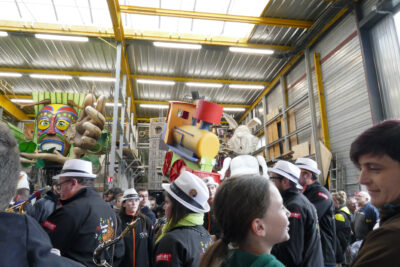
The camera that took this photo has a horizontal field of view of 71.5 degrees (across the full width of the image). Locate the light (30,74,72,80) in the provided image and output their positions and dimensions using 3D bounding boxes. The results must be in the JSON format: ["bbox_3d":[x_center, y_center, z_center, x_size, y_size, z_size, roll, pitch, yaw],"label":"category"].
[{"bbox_3d":[-5.728,-2.170,10.755,1.530,0.100,0.130,1,-13,-9],"label":"light"}]

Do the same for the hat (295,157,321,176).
[{"bbox_3d":[1.016,0.308,2.650,0.280,0.120,0.240,12,-6,26],"label":"hat"}]

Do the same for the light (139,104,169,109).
[{"bbox_3d":[-2.172,-1.334,13.795,1.530,0.100,0.130,1,-13,-9],"label":"light"}]

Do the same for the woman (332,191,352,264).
[{"bbox_3d":[1.932,1.603,3.717,0.330,1.620,0.450,-12,-17,39],"label":"woman"}]

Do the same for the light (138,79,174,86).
[{"bbox_3d":[-1.785,-2.089,11.393,1.530,0.100,0.130,1,-13,-9],"label":"light"}]

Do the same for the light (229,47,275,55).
[{"bbox_3d":[1.764,-2.786,9.381,1.530,0.100,0.130,1,-13,-9],"label":"light"}]

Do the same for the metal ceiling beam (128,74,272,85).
[{"bbox_3d":[0.119,-2.242,11.747,5.890,0.150,0.080,1,-13,-9],"label":"metal ceiling beam"}]

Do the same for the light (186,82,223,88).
[{"bbox_3d":[0.208,-2.032,11.712,1.530,0.100,0.130,1,-13,-9],"label":"light"}]

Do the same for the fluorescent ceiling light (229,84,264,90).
[{"bbox_3d":[2.050,-2.015,12.015,1.530,0.100,0.130,1,-13,-9],"label":"fluorescent ceiling light"}]

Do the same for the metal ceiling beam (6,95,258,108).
[{"bbox_3d":[-3.078,-1.546,13.693,11.650,0.150,0.080,1,-13,-9],"label":"metal ceiling beam"}]

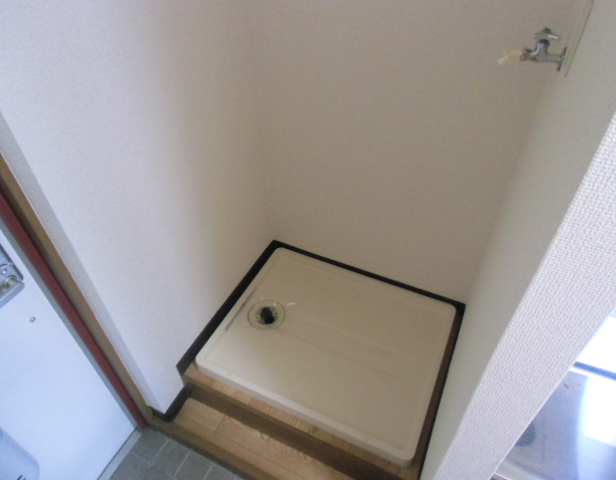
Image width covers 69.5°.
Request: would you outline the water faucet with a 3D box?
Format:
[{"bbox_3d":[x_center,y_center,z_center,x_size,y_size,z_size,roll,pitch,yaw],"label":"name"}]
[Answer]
[{"bbox_3d":[0.532,-0.427,0.994,0.085,0.086,0.056,18,47,19],"label":"water faucet"}]

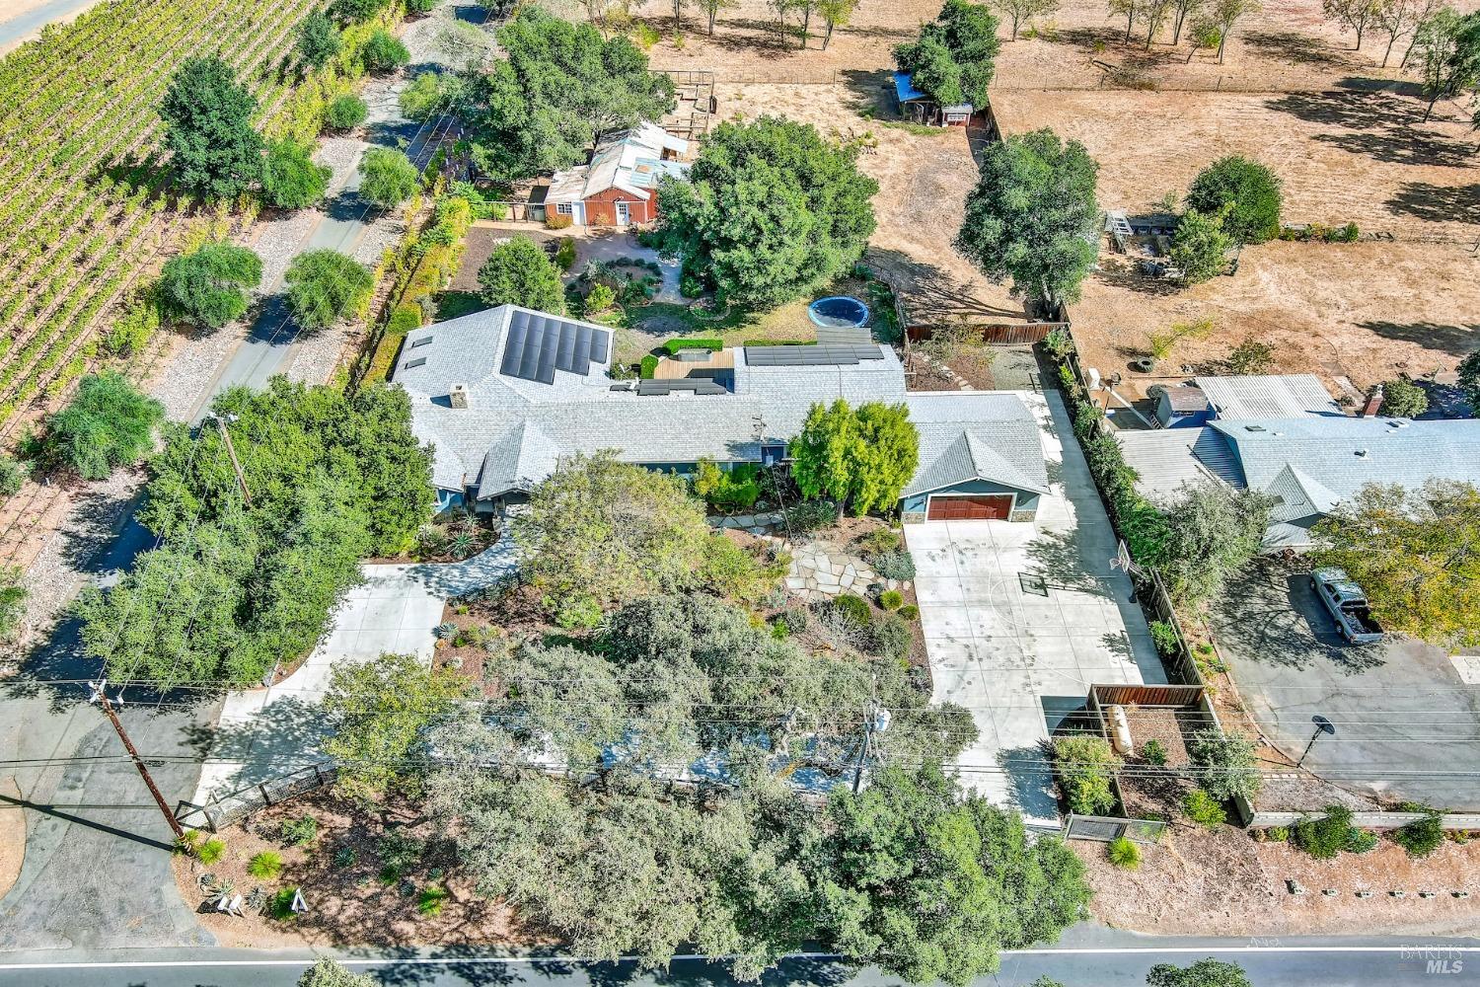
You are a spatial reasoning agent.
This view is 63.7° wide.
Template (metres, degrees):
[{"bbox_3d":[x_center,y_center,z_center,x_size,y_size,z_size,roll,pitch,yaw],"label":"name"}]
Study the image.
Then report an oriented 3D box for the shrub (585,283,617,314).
[{"bbox_3d":[-10.088,-14.172,86.687,2.250,2.100,2.250,0,43,-3],"label":"shrub"}]

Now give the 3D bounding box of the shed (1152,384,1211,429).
[{"bbox_3d":[28.880,-5.495,77.898,2.400,2.350,2.150,-1,42,-1],"label":"shed"}]

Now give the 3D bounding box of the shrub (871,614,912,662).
[{"bbox_3d":[7.927,7.652,63.382,2.550,2.100,2.550,-1,42,-1],"label":"shrub"}]

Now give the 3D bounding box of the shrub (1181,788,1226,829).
[{"bbox_3d":[21.727,14.766,55.875,1.980,1.500,1.980,-1,42,-1],"label":"shrub"}]

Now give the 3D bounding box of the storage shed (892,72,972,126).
[{"bbox_3d":[17.562,-36.674,110.372,6.300,3.000,6.300,-1,42,-1],"label":"storage shed"}]

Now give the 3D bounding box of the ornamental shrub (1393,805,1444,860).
[{"bbox_3d":[31.775,15.842,55.925,1.950,2.200,2.000,0,43,-3],"label":"ornamental shrub"}]

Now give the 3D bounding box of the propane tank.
[{"bbox_3d":[19.286,11.964,60.438,0.850,1.100,2.850,5,43,3],"label":"propane tank"}]

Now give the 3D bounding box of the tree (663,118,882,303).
[{"bbox_3d":[2.068,-21.347,87.378,16.300,11.000,16.000,-1,42,-1],"label":"tree"}]

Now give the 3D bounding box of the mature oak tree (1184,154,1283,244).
[{"bbox_3d":[39.395,-23.426,95.134,7.200,6.600,7.200,0,43,-3],"label":"mature oak tree"}]

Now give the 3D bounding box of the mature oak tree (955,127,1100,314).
[{"bbox_3d":[20.350,-19.125,84.681,9.800,13.600,9.700,0,43,-3],"label":"mature oak tree"}]

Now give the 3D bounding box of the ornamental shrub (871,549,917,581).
[{"bbox_3d":[8.670,3.836,67.184,2.500,1.050,2.100,-1,42,-1],"label":"ornamental shrub"}]

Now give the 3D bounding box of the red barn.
[{"bbox_3d":[-9.744,-26.775,99.204,11.000,3.500,12.000,3,43,1],"label":"red barn"}]

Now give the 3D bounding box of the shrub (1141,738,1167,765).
[{"bbox_3d":[20.611,12.873,59.364,1.300,1.300,1.250,0,43,-3],"label":"shrub"}]

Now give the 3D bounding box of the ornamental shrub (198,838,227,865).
[{"bbox_3d":[-24.040,16.304,54.300,1.250,0.950,1.200,0,43,-3],"label":"ornamental shrub"}]

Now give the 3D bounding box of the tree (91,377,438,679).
[{"bbox_3d":[-25.327,1.126,63.429,16.300,9.500,18.000,-1,42,-1],"label":"tree"}]

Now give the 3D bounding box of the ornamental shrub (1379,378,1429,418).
[{"bbox_3d":[43.686,-6.139,78.355,2.900,2.700,2.900,-1,42,-1],"label":"ornamental shrub"}]

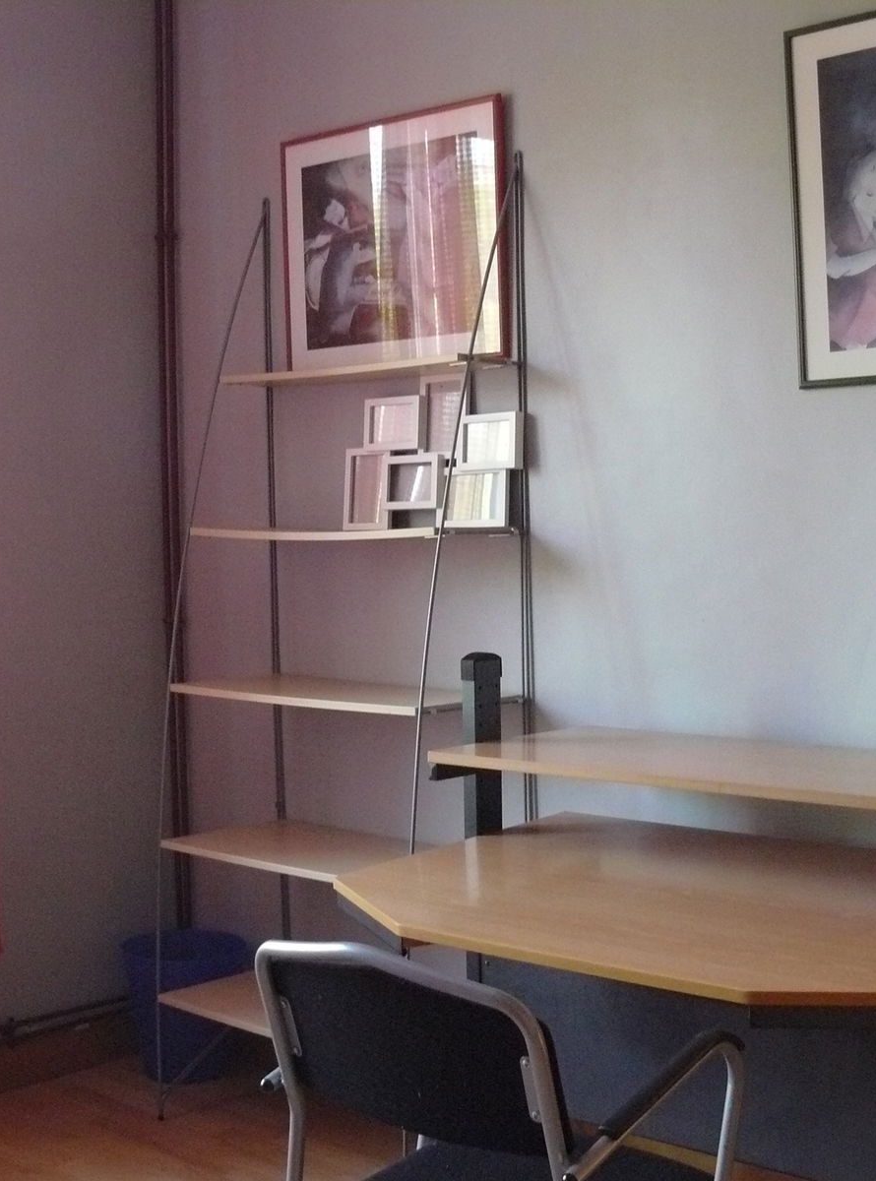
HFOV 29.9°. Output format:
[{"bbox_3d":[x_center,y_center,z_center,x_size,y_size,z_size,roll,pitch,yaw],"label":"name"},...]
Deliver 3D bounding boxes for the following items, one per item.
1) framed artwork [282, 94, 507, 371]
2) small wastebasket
[{"bbox_3d":[-0.101,-0.739,3.498,0.648,0.524,0.025,0,2,43],"label":"framed artwork"},{"bbox_3d":[-0.586,0.987,3.847,0.300,0.305,0.300,-1,2,0],"label":"small wastebasket"}]

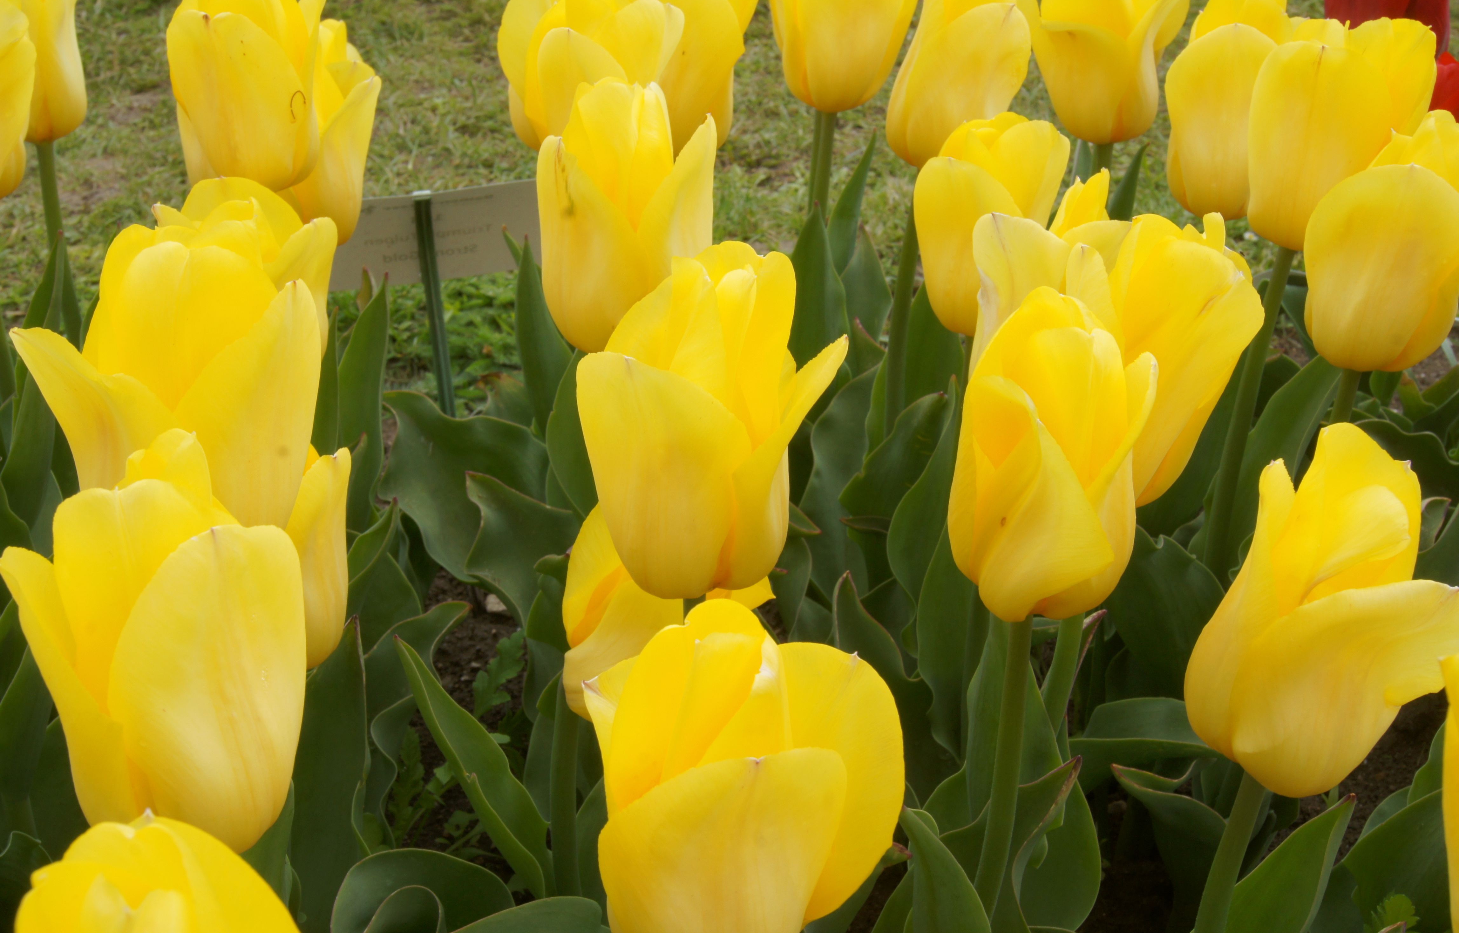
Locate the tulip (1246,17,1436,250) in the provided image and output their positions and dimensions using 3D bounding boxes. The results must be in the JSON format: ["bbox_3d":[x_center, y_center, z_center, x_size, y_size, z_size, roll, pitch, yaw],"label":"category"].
[{"bbox_3d":[0.215,-0.117,0.597,0.065,0.083,0.058,5,31,0],"label":"tulip"}]

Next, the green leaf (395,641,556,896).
[{"bbox_3d":[-0.068,0.082,0.456,0.024,0.089,0.018,-25,18,0],"label":"green leaf"}]

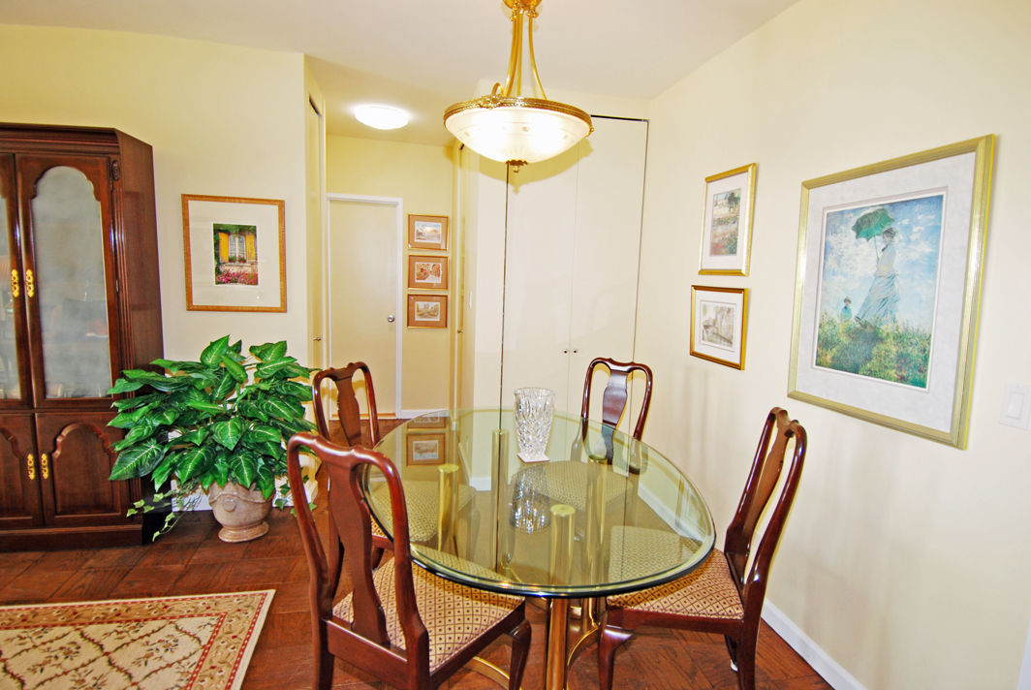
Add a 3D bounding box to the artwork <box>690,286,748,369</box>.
[{"bbox_3d":[0.996,-0.101,2.582,0.028,0.376,0.465,1,8,-13],"label":"artwork"}]

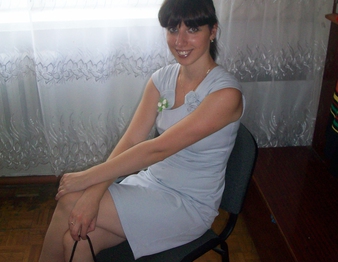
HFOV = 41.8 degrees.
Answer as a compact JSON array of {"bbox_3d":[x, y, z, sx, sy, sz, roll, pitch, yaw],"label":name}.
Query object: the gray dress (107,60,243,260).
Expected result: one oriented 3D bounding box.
[{"bbox_3d":[0.002,0.074,1.481,0.440,0.590,0.385,-21,29,-39],"label":"gray dress"}]

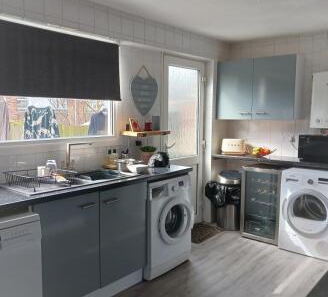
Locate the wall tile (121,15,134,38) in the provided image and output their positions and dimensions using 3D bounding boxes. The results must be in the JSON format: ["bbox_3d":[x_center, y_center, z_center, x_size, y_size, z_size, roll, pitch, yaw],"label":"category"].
[{"bbox_3d":[-0.345,-1.145,3.205,0.010,0.164,0.162,5,7,40],"label":"wall tile"}]

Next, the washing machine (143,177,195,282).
[{"bbox_3d":[-0.131,0.651,3.182,0.556,0.848,0.599,5,8,41],"label":"washing machine"}]

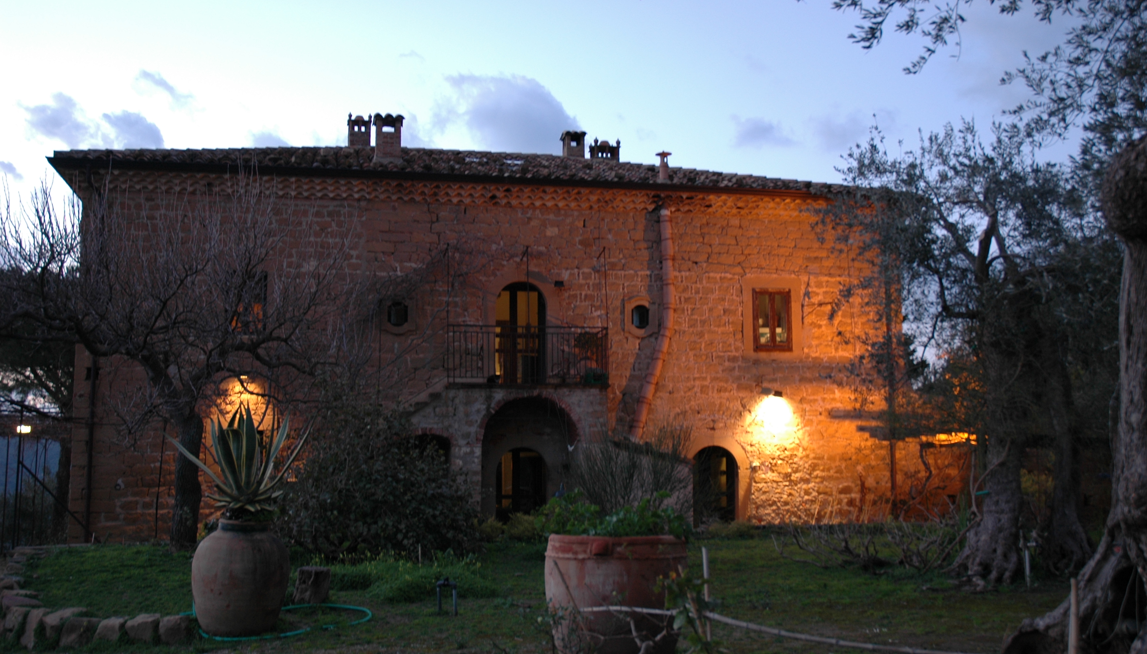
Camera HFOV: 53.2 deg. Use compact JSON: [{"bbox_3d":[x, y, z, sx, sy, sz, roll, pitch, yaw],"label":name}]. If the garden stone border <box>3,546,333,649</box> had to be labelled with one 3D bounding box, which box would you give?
[{"bbox_3d":[-5.104,2.874,13.515,2.800,0.450,9.300,2,-6,-25],"label":"garden stone border"}]

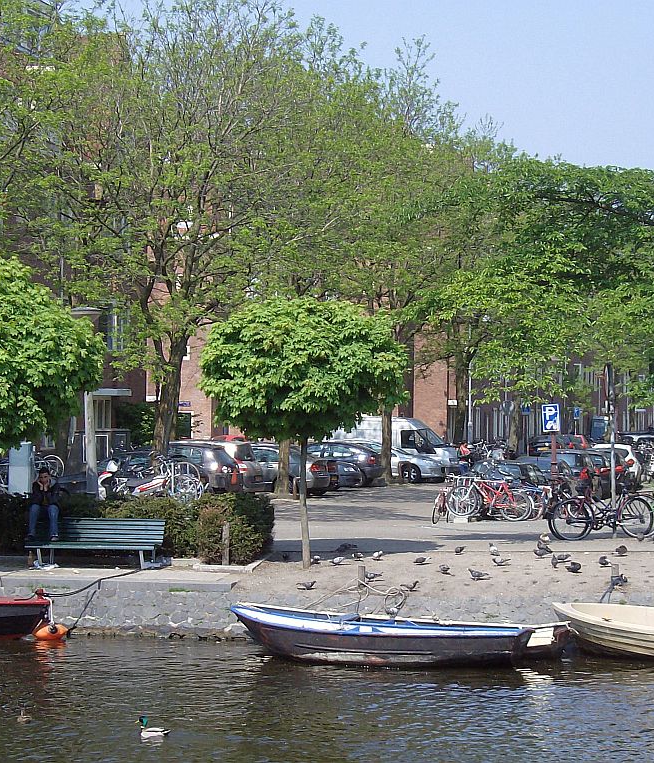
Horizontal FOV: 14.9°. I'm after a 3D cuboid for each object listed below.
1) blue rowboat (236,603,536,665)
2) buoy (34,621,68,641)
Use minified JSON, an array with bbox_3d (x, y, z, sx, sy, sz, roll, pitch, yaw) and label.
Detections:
[{"bbox_3d":[0.751,3.372,33.297,4.300,0.660,1.550,0,-1,22],"label":"blue rowboat"},{"bbox_3d":[-3.844,3.502,35.000,0.500,0.270,0.420,0,-1,0],"label":"buoy"}]

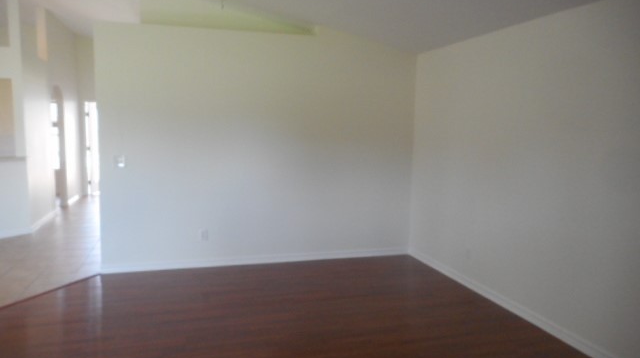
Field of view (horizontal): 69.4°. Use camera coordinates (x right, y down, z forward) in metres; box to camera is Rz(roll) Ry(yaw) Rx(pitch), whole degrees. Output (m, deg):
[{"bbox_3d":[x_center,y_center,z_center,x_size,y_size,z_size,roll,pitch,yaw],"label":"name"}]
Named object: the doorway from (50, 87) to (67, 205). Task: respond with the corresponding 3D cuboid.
[{"bbox_3d":[-4.751,-0.546,8.321,0.140,2.200,0.830,-1,7,-17],"label":"doorway"}]

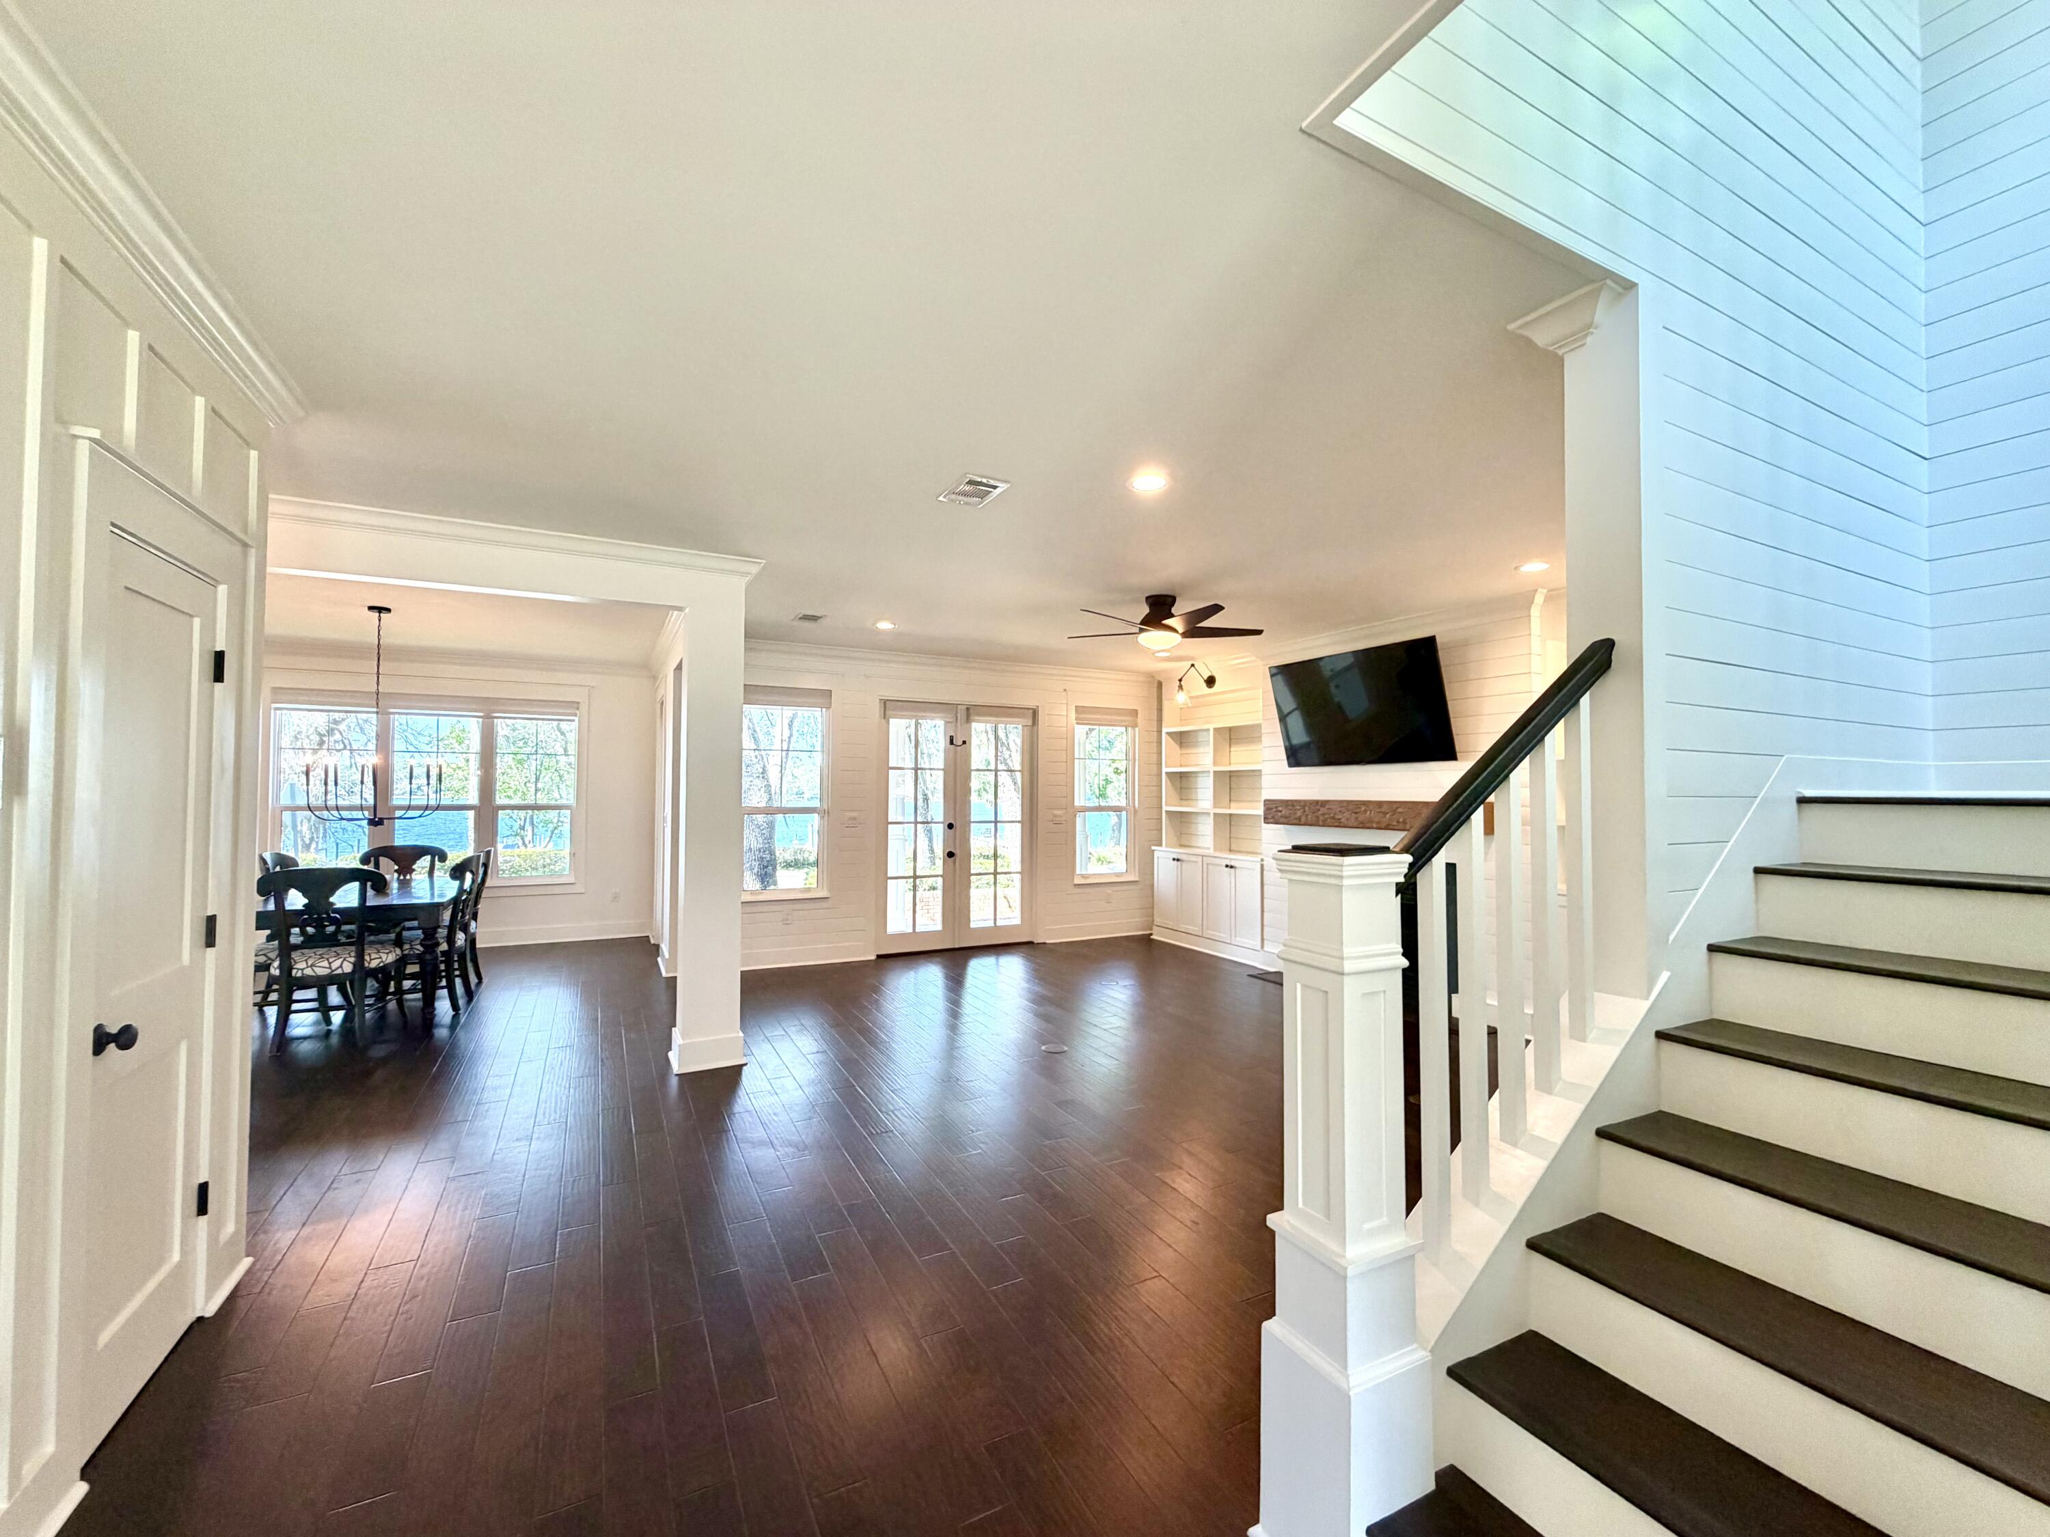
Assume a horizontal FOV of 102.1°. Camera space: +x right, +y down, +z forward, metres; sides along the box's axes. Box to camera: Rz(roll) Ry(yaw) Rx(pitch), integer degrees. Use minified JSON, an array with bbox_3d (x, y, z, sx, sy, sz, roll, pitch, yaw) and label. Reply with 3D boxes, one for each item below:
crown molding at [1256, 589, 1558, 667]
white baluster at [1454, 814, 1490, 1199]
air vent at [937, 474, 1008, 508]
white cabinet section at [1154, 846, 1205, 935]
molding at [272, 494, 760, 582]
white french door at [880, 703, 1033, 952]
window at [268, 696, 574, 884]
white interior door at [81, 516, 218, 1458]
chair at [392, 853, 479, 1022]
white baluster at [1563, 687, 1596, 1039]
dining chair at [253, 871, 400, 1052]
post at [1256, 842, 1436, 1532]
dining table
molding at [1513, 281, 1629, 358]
[{"bbox_3d":[2.558,-1.007,6.111,0.100,0.120,2.470,1,-2,-28],"label":"crown molding"},{"bbox_3d":[0.977,0.512,1.805,0.041,0.855,0.041,1,-2,-28],"label":"white baluster"},{"bbox_3d":[-0.212,-1.140,3.442,0.197,0.020,0.317,1,-2,-28],"label":"air vent"},{"bbox_3d":[1.674,1.203,8.221,0.383,0.795,0.755,1,-2,-28],"label":"white cabinet section"},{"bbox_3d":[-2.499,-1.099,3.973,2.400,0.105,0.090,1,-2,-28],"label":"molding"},{"bbox_3d":[-0.605,0.551,7.695,1.545,2.240,0.080,1,-2,-28],"label":"white french door"},{"bbox_3d":[-5.356,0.215,7.517,2.290,1.700,0.090,1,-2,-28],"label":"window"},{"bbox_3d":[-2.164,0.494,2.049,0.040,2.035,0.610,1,-2,-28],"label":"white interior door"},{"bbox_3d":[-3.997,1.084,5.459,0.620,1.020,0.560,1,-2,-21],"label":"chair"},{"bbox_3d":[1.325,0.231,1.980,0.038,0.837,0.037,1,-2,-28],"label":"white baluster"},{"bbox_3d":[-3.996,1.068,4.885,0.570,1.020,0.630,1,-2,-19],"label":"dining chair"},{"bbox_3d":[0.621,0.841,1.614,0.232,1.370,0.230,1,-2,-28],"label":"post"},{"bbox_3d":[-4.566,1.218,5.804,1.070,0.755,1.930,1,-2,-28],"label":"dining table"},{"bbox_3d":[1.367,-1.106,2.090,0.099,0.108,0.235,1,-2,-28],"label":"molding"}]

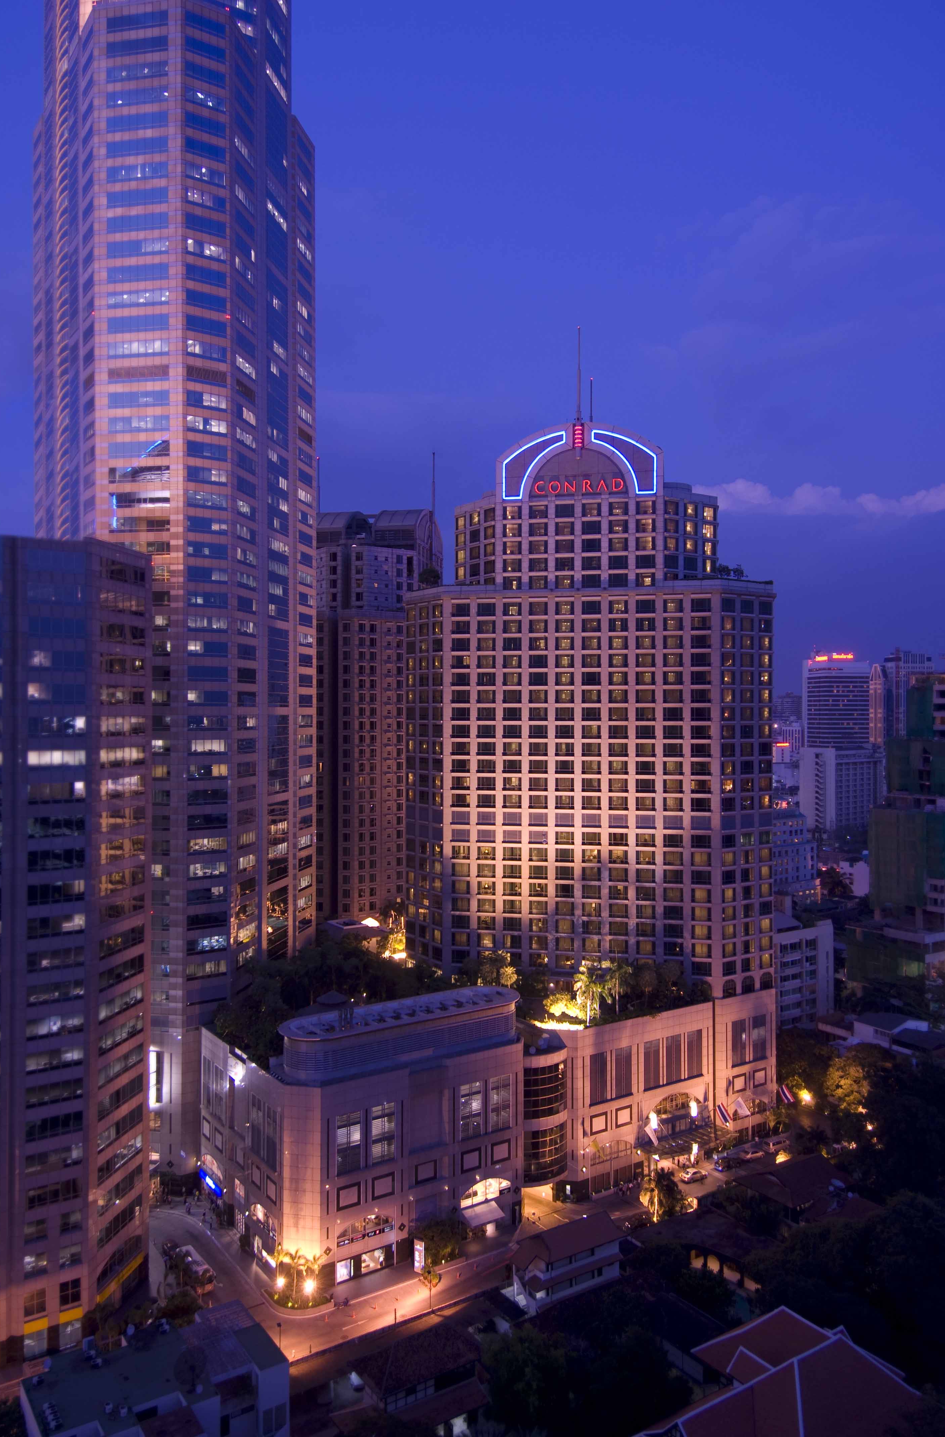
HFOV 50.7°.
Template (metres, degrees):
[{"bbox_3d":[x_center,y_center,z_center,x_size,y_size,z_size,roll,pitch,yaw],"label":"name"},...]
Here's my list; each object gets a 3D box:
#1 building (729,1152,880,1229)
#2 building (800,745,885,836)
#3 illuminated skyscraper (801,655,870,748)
[{"bbox_3d":[50.730,72.010,150.780,17.400,8.800,14.200,0,0,-32],"label":"building"},{"bbox_3d":[227.320,45.380,613.480,45.750,58.400,26.190,0,0,-32],"label":"building"},{"bbox_3d":[266.870,13.610,733.390,44.450,121.000,19.000,0,0,3],"label":"illuminated skyscraper"}]

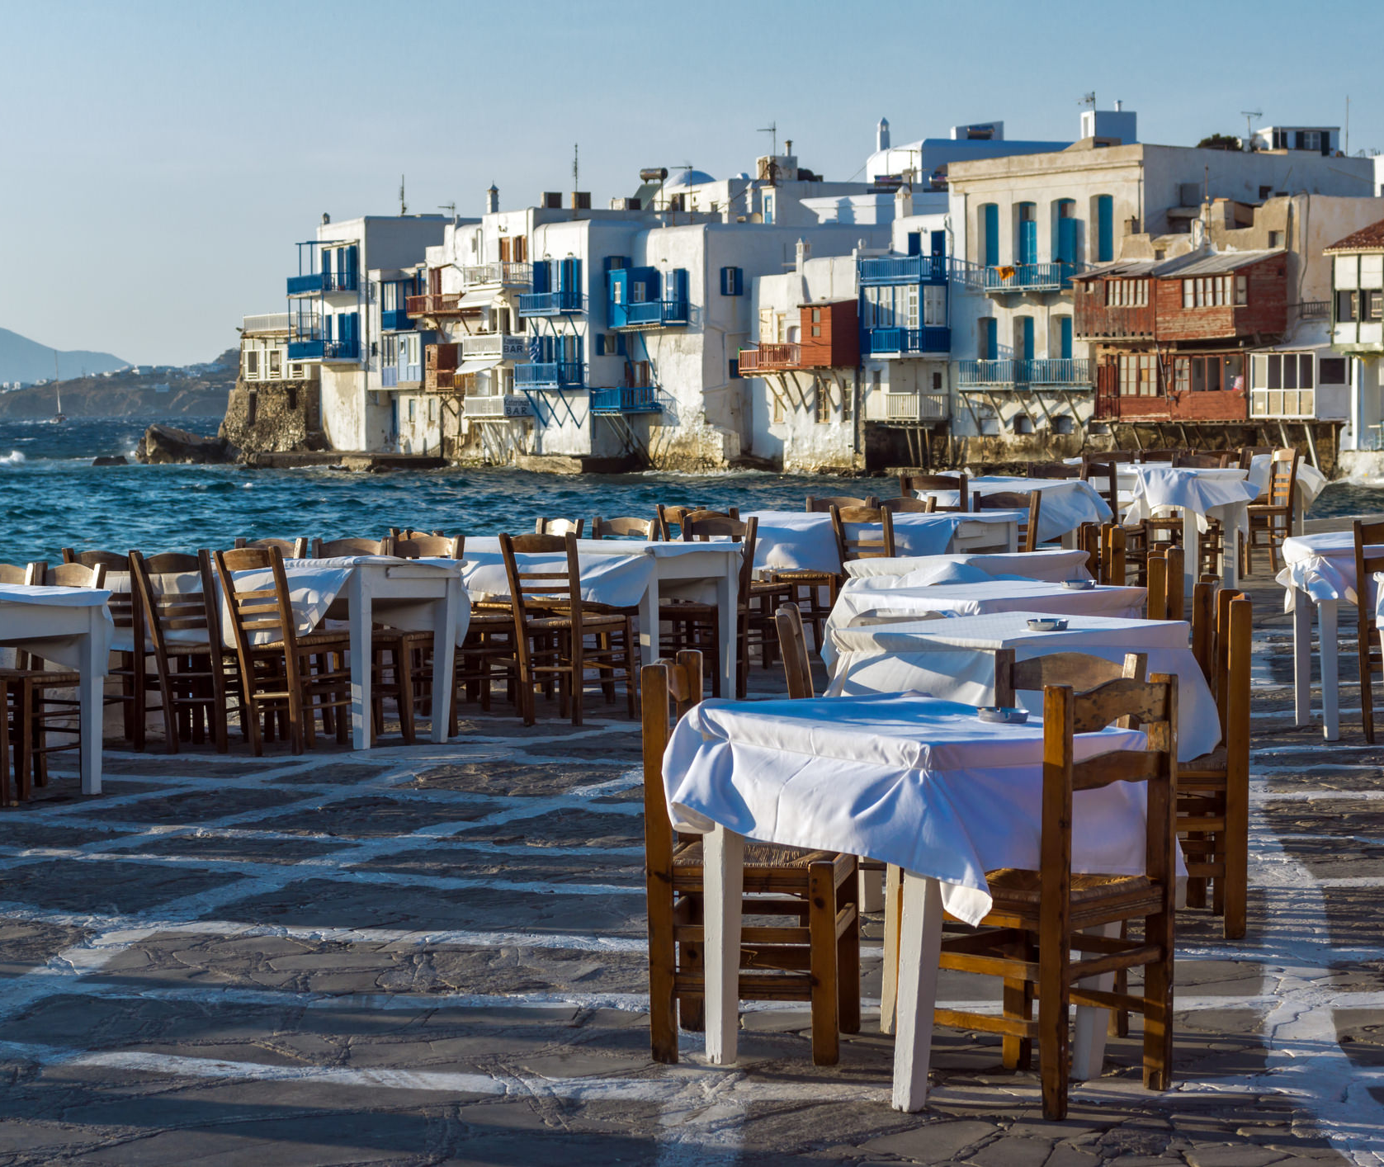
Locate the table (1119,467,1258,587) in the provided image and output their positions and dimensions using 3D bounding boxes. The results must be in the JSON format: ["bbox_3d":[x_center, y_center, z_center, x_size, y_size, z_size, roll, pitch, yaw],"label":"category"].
[{"bbox_3d":[3.170,-0.329,20.500,0.680,0.760,0.660,-3,4,-40],"label":"table"}]

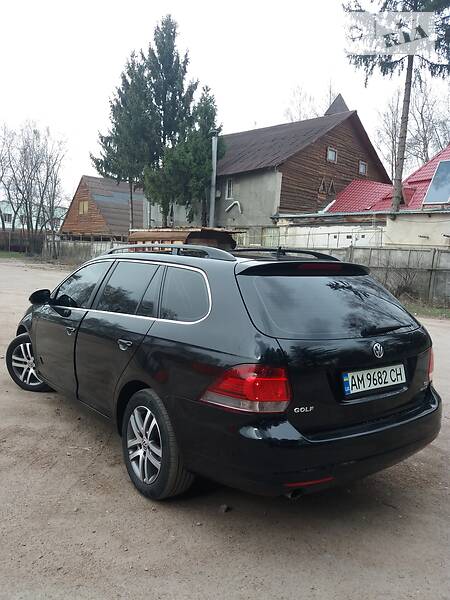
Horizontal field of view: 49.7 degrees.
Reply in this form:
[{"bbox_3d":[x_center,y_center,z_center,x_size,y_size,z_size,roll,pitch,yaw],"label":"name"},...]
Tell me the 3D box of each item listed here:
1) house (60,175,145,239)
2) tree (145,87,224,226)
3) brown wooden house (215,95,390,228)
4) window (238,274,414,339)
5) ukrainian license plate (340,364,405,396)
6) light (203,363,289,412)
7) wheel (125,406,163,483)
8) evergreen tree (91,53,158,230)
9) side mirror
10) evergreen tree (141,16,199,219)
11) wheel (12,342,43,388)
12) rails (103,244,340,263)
[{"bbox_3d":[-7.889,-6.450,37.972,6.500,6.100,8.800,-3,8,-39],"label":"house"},{"bbox_3d":[-2.082,-6.868,27.384,4.600,9.900,4.600,2,6,0],"label":"tree"},{"bbox_3d":[3.054,-8.060,36.322,10.800,10.500,14.500,-3,8,-38],"label":"brown wooden house"},{"bbox_3d":[0.672,0.029,2.744,1.240,0.410,0.110,-2,-34,-36],"label":"window"},{"bbox_3d":[0.805,0.419,2.583,0.520,0.112,0.015,-2,-9,-36],"label":"ukrainian license plate"},{"bbox_3d":[0.097,0.418,2.361,0.330,0.220,0.360,-2,6,-36],"label":"light"},{"bbox_3d":[-0.432,0.877,2.971,0.170,0.455,0.455,-2,6,-36],"label":"wheel"},{"bbox_3d":[-5.593,-8.431,29.225,5.000,12.300,5.000,2,6,0],"label":"evergreen tree"},{"bbox_3d":[-1.654,-0.028,4.339,0.190,0.145,0.110,-2,6,-36],"label":"side mirror"},{"bbox_3d":[-3.164,-9.593,29.578,4.000,14.700,4.000,2,6,0],"label":"evergreen tree"},{"bbox_3d":[-1.985,0.643,5.070,0.455,0.455,0.170,3,5,15],"label":"wheel"},{"bbox_3d":[-0.066,-0.352,3.729,1.140,0.100,1.800,-2,6,-36],"label":"rails"}]

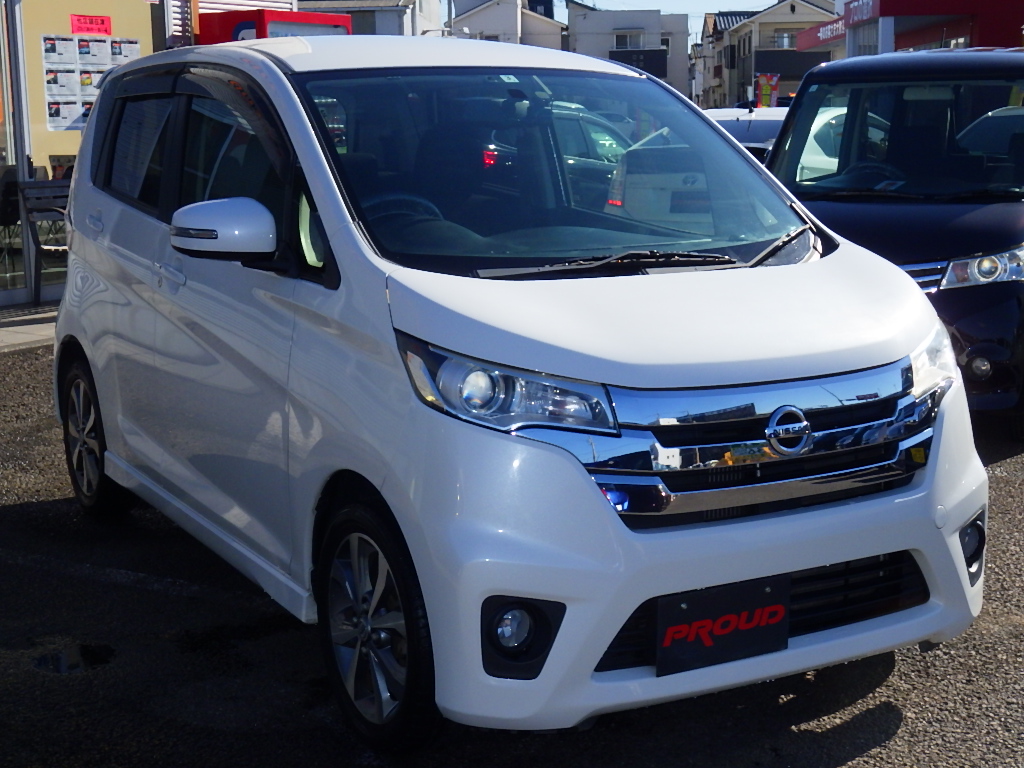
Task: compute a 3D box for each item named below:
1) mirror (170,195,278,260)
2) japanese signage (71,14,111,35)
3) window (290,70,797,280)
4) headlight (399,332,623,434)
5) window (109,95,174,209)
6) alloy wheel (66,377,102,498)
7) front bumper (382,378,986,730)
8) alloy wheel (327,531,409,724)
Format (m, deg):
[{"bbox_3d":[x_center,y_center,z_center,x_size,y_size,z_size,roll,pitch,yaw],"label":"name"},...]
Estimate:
[{"bbox_3d":[-0.674,-0.367,3.565,0.240,0.150,0.160,-5,10,-24],"label":"mirror"},{"bbox_3d":[-3.183,-2.717,11.420,0.010,0.145,0.375,6,11,34],"label":"japanese signage"},{"bbox_3d":[0.110,-0.560,3.807,1.210,0.080,0.830,-6,47,-29],"label":"window"},{"bbox_3d":[-0.023,-0.002,3.015,0.310,0.205,0.380,-4,10,-21],"label":"headlight"},{"bbox_3d":[-1.142,-0.725,4.624,0.050,0.360,0.570,6,5,-31],"label":"window"},{"bbox_3d":[-1.457,0.185,5.395,0.160,0.414,0.414,-6,11,-29],"label":"alloy wheel"},{"bbox_3d":[0.483,0.324,3.298,1.470,0.630,0.460,-6,11,-29],"label":"front bumper"},{"bbox_3d":[-0.254,0.525,3.311,0.160,0.414,0.414,-6,11,-29],"label":"alloy wheel"}]

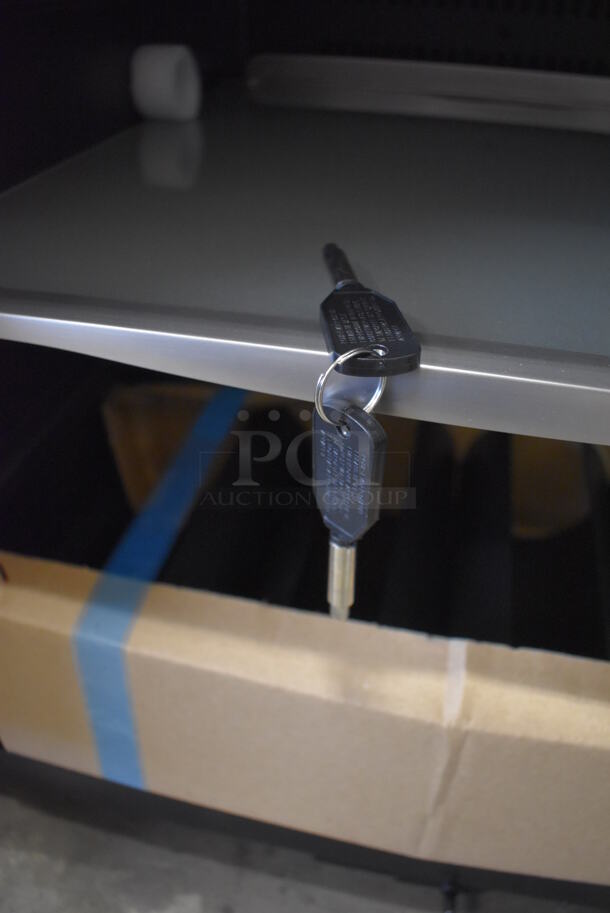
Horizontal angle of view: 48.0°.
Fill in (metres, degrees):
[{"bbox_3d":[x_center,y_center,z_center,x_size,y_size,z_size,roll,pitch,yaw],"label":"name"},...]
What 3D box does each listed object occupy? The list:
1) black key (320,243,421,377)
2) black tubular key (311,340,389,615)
[{"bbox_3d":[0.015,-0.049,0.212,0.022,0.008,0.084,-3,38,-5],"label":"black key"},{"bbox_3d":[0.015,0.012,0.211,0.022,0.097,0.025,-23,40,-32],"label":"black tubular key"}]

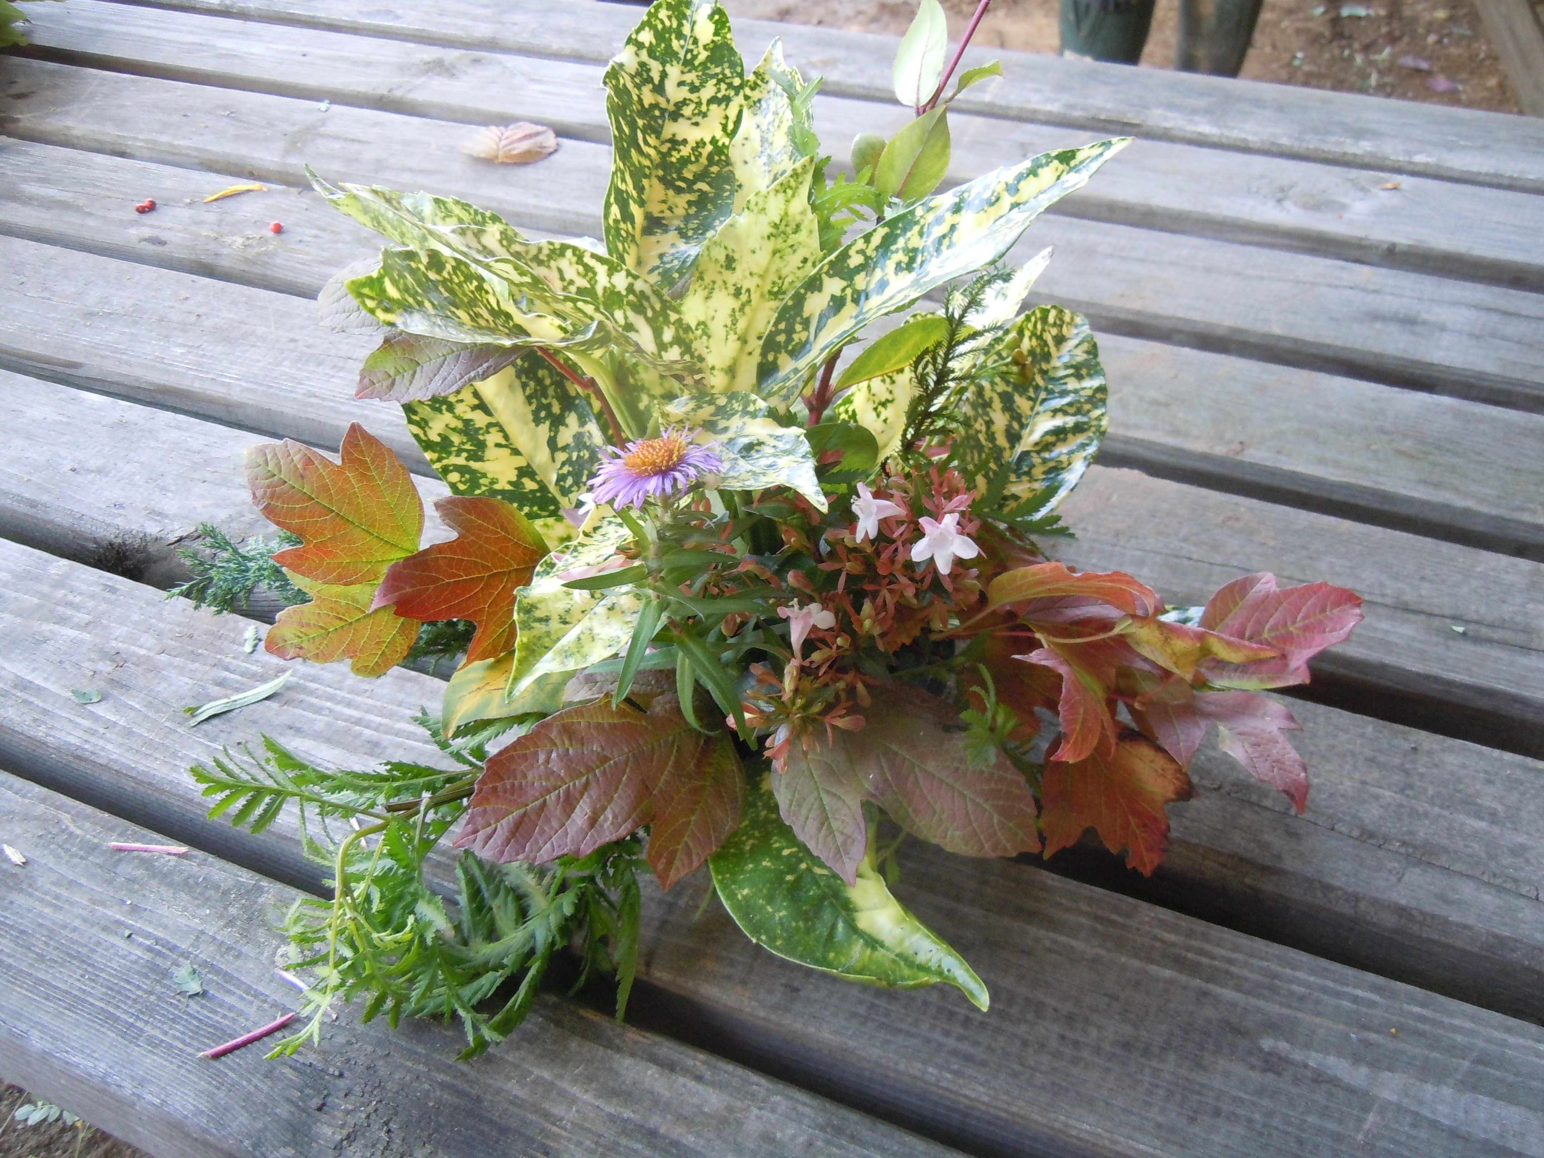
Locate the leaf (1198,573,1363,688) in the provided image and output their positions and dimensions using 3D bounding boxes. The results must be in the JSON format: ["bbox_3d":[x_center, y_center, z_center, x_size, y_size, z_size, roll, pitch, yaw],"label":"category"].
[{"bbox_3d":[0.157,0.016,0.468,0.050,0.017,0.036,-5,59,9],"label":"leaf"}]

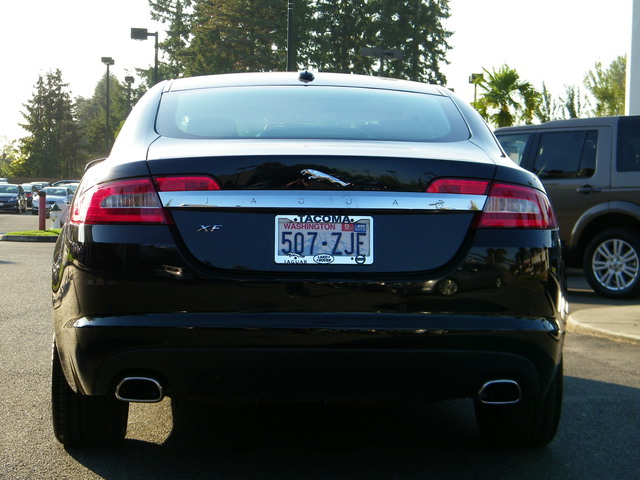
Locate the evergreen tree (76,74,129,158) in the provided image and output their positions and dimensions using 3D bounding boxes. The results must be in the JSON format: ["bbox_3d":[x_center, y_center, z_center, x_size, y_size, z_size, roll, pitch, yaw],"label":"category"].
[{"bbox_3d":[-19.349,-9.207,125.000,4.700,11.000,4.700,1,2,0],"label":"evergreen tree"}]

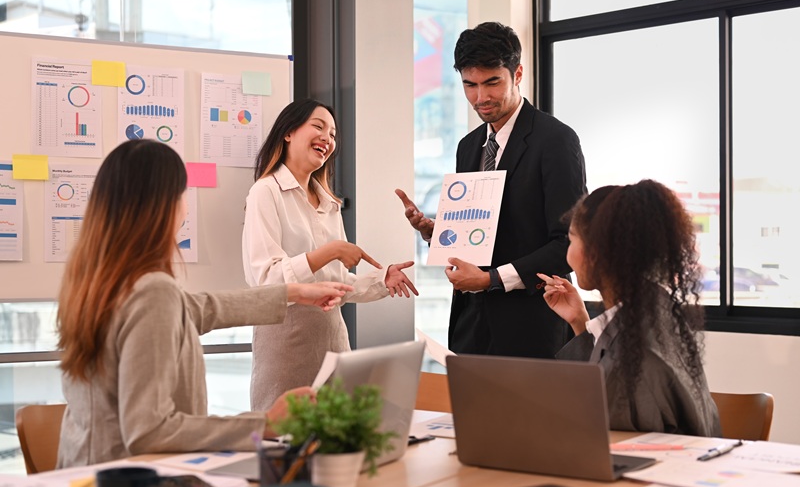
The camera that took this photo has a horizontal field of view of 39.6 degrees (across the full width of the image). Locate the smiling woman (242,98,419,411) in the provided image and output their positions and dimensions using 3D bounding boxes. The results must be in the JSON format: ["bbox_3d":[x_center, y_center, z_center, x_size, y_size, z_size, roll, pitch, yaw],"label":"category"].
[{"bbox_3d":[-0.200,0.378,3.114,0.490,1.590,0.480,1,-1,-45],"label":"smiling woman"}]

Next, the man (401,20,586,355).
[{"bbox_3d":[0.262,0.278,3.106,0.560,1.790,0.500,-1,-1,43],"label":"man"}]

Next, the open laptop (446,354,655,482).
[{"bbox_3d":[0.283,0.313,2.103,0.306,0.215,0.275,-1,-1,29],"label":"open laptop"}]

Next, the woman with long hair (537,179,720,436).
[{"bbox_3d":[0.530,0.503,2.542,0.560,1.320,0.540,0,-1,-3],"label":"woman with long hair"}]

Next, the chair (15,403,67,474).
[{"bbox_3d":[-0.520,0.756,2.417,0.500,0.810,0.460,-1,-1,38],"label":"chair"}]

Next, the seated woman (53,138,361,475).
[{"bbox_3d":[-0.430,0.481,2.412,0.700,1.360,0.550,0,-1,-12],"label":"seated woman"}]

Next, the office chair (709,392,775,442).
[{"bbox_3d":[0.600,0.759,2.607,0.460,0.810,0.500,-1,-1,30],"label":"office chair"}]

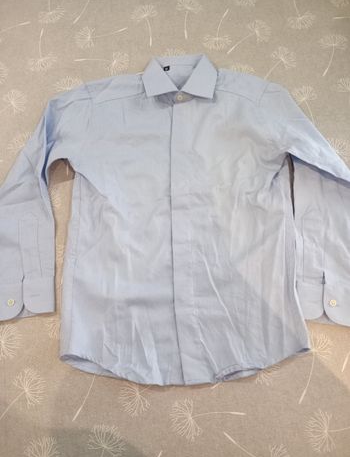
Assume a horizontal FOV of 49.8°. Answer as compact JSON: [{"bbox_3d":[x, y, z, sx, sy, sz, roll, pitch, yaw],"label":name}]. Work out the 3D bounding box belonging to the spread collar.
[{"bbox_3d":[0.011,-0.334,0.839,0.166,0.038,0.112,-2,69,-1],"label":"spread collar"}]

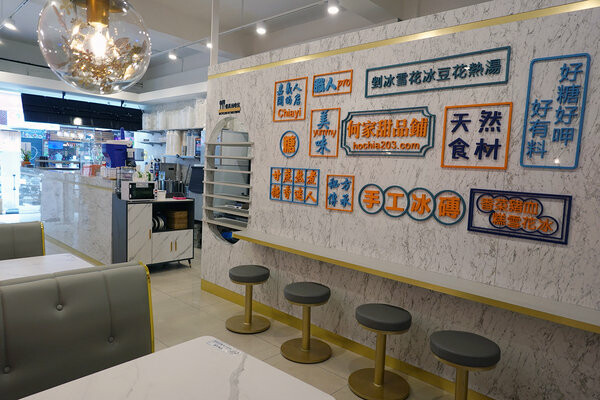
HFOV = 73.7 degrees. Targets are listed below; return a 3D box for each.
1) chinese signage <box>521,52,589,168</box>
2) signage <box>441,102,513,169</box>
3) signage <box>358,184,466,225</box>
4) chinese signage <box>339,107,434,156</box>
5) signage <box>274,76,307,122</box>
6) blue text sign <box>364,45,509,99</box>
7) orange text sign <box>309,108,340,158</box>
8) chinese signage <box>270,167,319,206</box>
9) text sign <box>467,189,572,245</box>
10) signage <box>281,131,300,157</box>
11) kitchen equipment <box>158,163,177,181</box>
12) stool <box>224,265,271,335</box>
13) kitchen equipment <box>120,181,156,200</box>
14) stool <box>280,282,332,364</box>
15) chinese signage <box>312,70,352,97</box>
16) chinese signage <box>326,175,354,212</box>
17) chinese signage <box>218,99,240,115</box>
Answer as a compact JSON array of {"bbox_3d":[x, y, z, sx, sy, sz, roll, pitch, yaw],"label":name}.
[{"bbox_3d":[1.314,-0.454,2.073,0.259,0.571,0.030,7,6,42],"label":"chinese signage"},{"bbox_3d":[1.022,-0.373,2.344,0.377,0.370,0.030,7,6,42],"label":"signage"},{"bbox_3d":[0.702,0.020,2.612,0.752,0.212,0.030,7,7,42],"label":"signage"},{"bbox_3d":[0.571,-0.453,2.711,0.712,0.313,0.030,7,7,42],"label":"chinese signage"},{"bbox_3d":[-0.079,-0.818,3.284,0.365,0.334,0.030,7,7,42],"label":"signage"},{"bbox_3d":[0.802,-0.775,2.489,0.918,0.193,0.030,7,7,42],"label":"blue text sign"},{"bbox_3d":[0.189,-0.510,3.054,0.283,0.359,0.030,7,7,42],"label":"orange text sign"},{"bbox_3d":[-0.057,-0.122,3.344,0.559,0.282,0.030,7,6,42],"label":"chinese signage"},{"bbox_3d":[1.187,0.081,2.206,0.503,0.250,0.030,7,6,42],"label":"text sign"},{"bbox_3d":[-0.084,-0.463,3.303,0.217,0.220,0.030,7,7,42],"label":"signage"},{"bbox_3d":[-2.038,-0.434,6.200,0.240,0.280,0.240,7,7,42],"label":"kitchen equipment"},{"bbox_3d":[-0.428,0.825,3.388,0.381,0.473,0.381,3,5,0],"label":"stool"},{"bbox_3d":[-1.874,-0.119,4.664,0.230,0.217,0.335,7,7,42],"label":"kitchen equipment"},{"bbox_3d":[0.051,0.882,2.940,0.382,0.470,0.382,3,5,0],"label":"stool"},{"bbox_3d":[0.238,-0.886,3.049,0.379,0.161,0.030,7,6,42],"label":"chinese signage"},{"bbox_3d":[0.297,-0.053,3.020,0.258,0.261,0.030,7,6,42],"label":"chinese signage"},{"bbox_3d":[-0.687,-0.905,3.899,0.323,0.136,0.030,7,6,42],"label":"chinese signage"}]

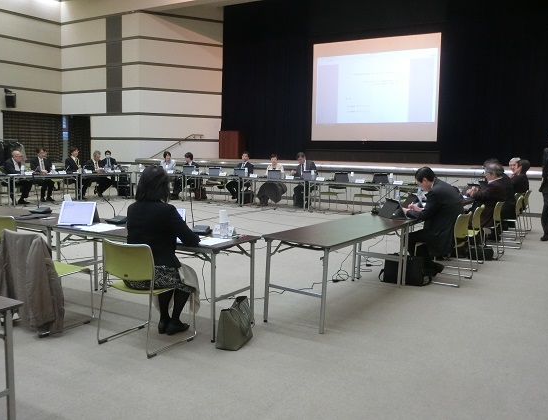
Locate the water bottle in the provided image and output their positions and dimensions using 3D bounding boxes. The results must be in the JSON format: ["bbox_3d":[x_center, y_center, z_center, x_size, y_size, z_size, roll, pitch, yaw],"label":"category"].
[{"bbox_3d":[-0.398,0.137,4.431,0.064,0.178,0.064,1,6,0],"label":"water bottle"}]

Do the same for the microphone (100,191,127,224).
[{"bbox_3d":[-1.501,-0.036,5.117,0.155,0.300,0.250,5,7,32],"label":"microphone"}]

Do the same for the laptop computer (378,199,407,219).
[{"bbox_3d":[1.250,-0.012,5.817,0.180,0.180,0.305,0,6,-10],"label":"laptop computer"}]

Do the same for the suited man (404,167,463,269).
[{"bbox_3d":[1.742,0.149,6.041,0.660,1.220,0.480,5,8,32],"label":"suited man"}]

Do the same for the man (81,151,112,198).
[{"bbox_3d":[-4.850,-0.988,15.108,0.770,1.280,0.520,5,8,34],"label":"man"}]

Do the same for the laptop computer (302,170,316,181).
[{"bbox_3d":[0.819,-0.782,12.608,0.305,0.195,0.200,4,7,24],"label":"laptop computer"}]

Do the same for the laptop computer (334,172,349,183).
[{"bbox_3d":[1.464,-0.732,11.864,0.290,0.200,0.180,5,8,32],"label":"laptop computer"}]

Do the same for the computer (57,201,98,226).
[{"bbox_3d":[-1.710,0.029,4.812,0.290,0.195,0.170,1,7,2],"label":"computer"}]

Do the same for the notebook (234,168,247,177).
[{"bbox_3d":[-0.815,-0.950,13.303,0.280,0.200,0.180,5,8,32],"label":"notebook"}]

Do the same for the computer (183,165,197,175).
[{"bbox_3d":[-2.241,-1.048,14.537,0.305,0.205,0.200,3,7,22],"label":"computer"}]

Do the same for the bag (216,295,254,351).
[{"bbox_3d":[-0.278,0.804,3.950,0.155,0.300,0.325,3,7,16],"label":"bag"}]

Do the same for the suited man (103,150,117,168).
[{"bbox_3d":[-4.520,-1.026,14.897,0.500,1.220,0.720,-4,8,-36],"label":"suited man"}]

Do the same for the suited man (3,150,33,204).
[{"bbox_3d":[-6.122,-0.778,13.125,0.770,1.245,0.520,5,8,34],"label":"suited man"}]

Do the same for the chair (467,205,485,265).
[{"bbox_3d":[2.341,0.298,6.806,0.520,0.770,0.520,5,8,32],"label":"chair"}]

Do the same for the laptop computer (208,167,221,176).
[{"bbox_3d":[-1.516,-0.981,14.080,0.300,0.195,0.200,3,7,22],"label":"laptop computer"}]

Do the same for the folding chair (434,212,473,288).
[{"bbox_3d":[1.840,0.383,5.965,0.530,0.755,0.500,5,7,32],"label":"folding chair"}]

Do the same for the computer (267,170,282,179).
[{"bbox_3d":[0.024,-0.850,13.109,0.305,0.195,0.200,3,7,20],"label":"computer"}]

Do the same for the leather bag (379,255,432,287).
[{"bbox_3d":[1.400,0.632,5.846,0.420,0.290,0.160,4,7,24],"label":"leather bag"}]

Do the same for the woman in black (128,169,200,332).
[{"bbox_3d":[-0.793,0.318,4.114,0.510,1.270,0.640,5,7,31],"label":"woman in black"}]

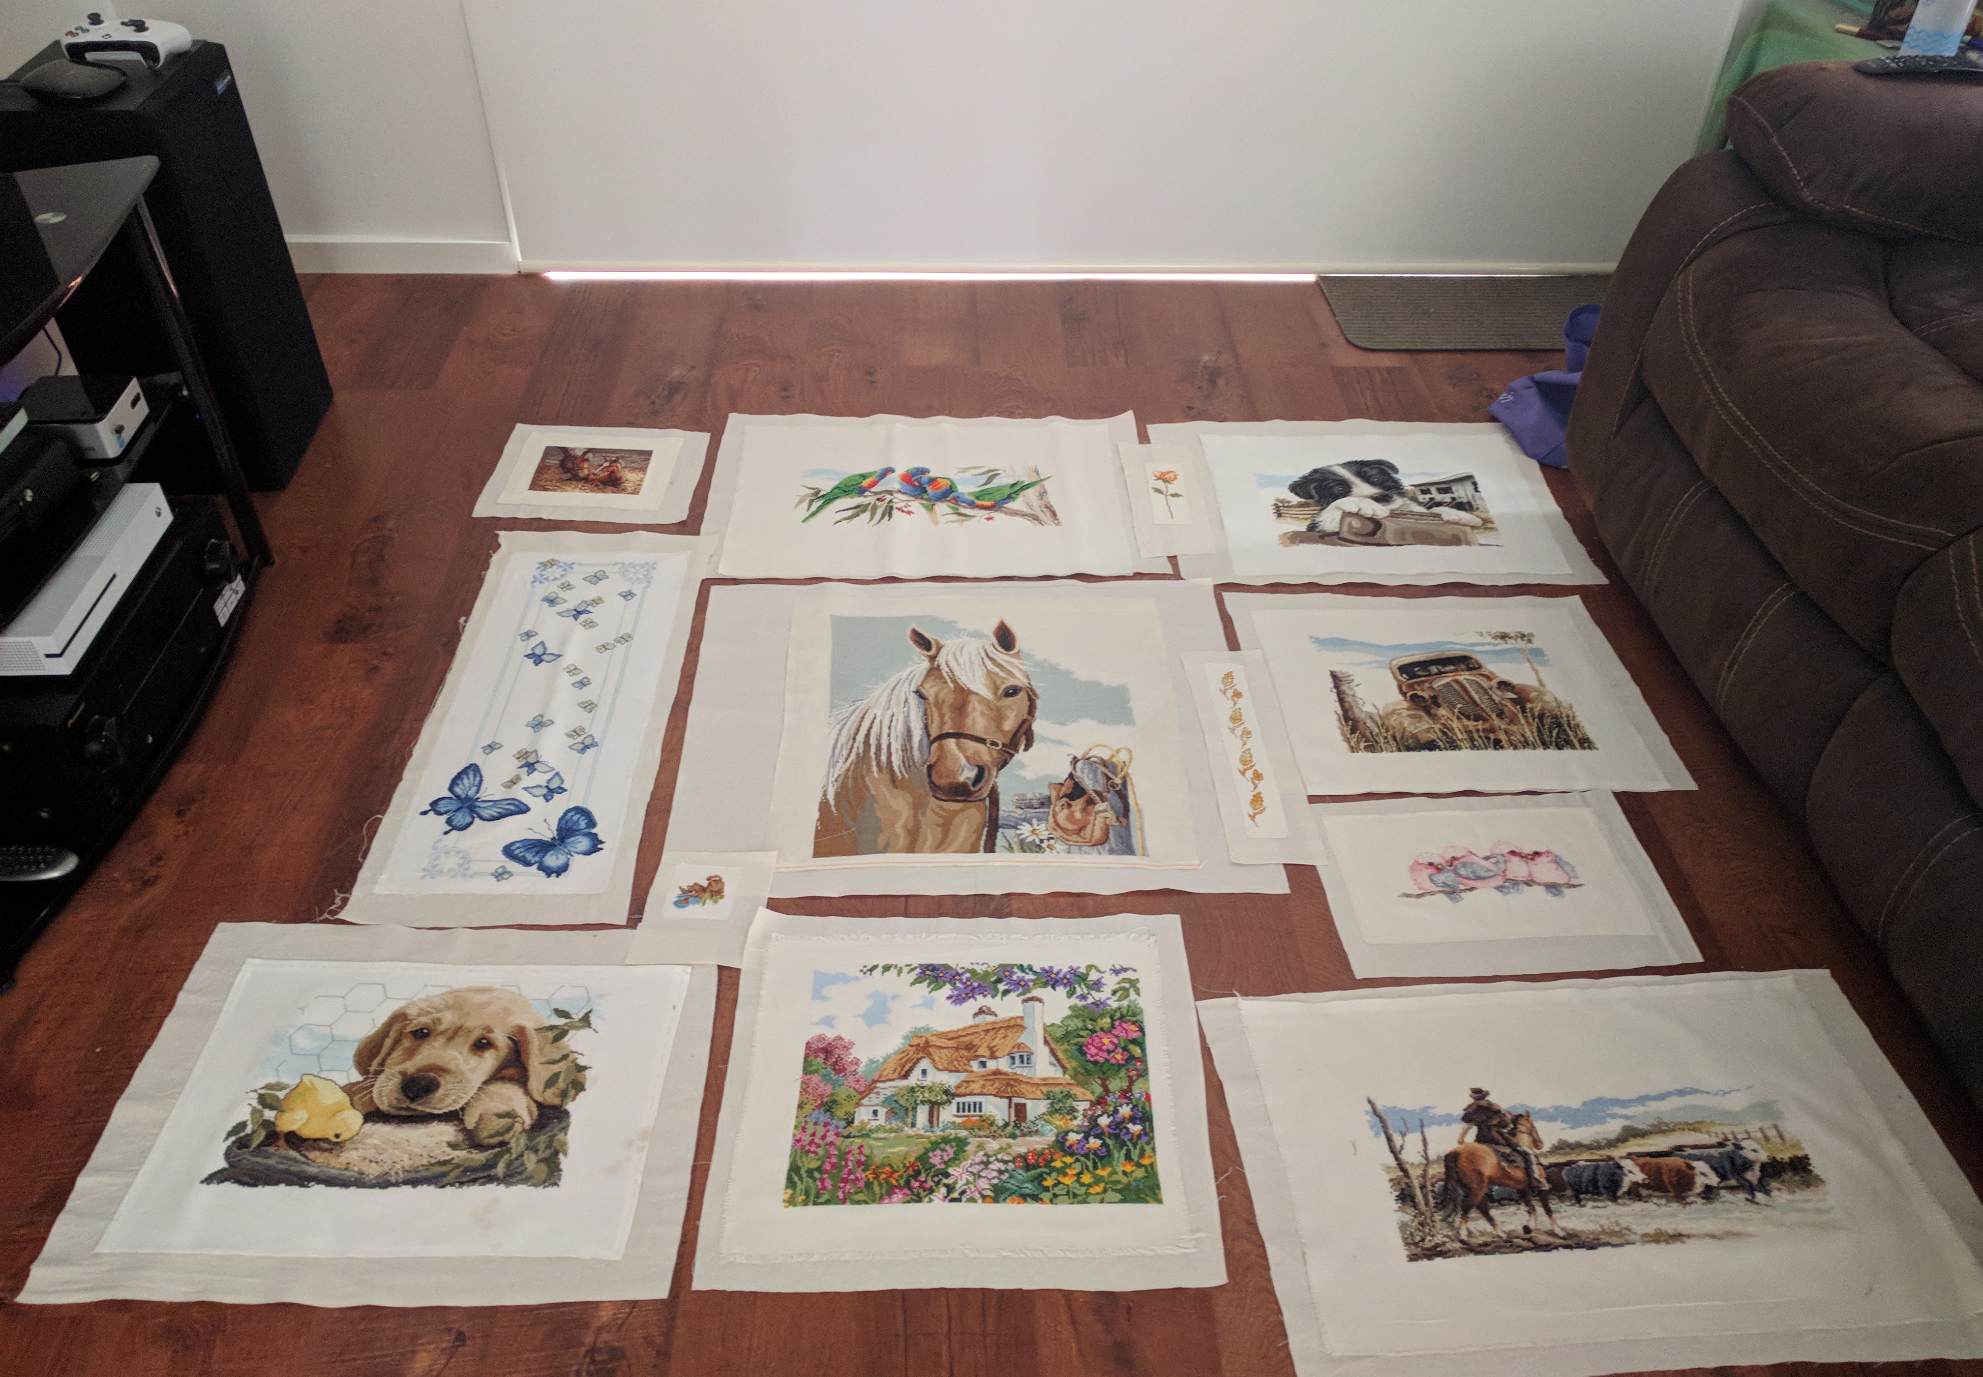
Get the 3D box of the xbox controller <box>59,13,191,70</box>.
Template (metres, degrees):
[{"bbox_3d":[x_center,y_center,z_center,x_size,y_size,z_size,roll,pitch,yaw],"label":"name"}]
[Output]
[{"bbox_3d":[-1.204,-0.898,2.054,0.153,0.061,0.102,-5,42,-8],"label":"xbox controller"}]

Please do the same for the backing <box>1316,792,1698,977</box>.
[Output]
[{"bbox_3d":[0.597,0.223,1.760,0.395,0.010,0.265,-2,41,-5],"label":"backing"}]

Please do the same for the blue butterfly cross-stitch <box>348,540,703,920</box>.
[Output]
[{"bbox_3d":[-0.571,0.011,1.946,0.323,0.010,0.746,1,41,-1],"label":"blue butterfly cross-stitch"}]

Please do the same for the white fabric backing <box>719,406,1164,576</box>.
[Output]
[{"bbox_3d":[-0.084,-0.319,2.345,0.683,0.010,0.457,-1,41,-4],"label":"white fabric backing"}]

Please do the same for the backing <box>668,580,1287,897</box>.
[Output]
[{"bbox_3d":[-0.028,0.040,1.938,0.728,0.010,0.597,0,41,-3],"label":"backing"}]

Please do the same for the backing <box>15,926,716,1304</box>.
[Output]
[{"bbox_3d":[-0.584,0.405,1.498,0.573,0.010,0.432,1,41,-2],"label":"backing"}]

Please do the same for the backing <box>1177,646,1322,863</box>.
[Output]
[{"bbox_3d":[0.331,0.075,1.915,0.114,0.010,0.393,-1,41,-4],"label":"backing"}]

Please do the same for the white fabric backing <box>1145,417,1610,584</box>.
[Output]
[{"bbox_3d":[0.586,-0.307,2.363,0.628,0.010,0.455,-1,41,-3],"label":"white fabric backing"}]

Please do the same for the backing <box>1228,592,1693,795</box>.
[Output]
[{"bbox_3d":[0.629,-0.008,2.024,0.509,0.010,0.415,-1,41,-4],"label":"backing"}]

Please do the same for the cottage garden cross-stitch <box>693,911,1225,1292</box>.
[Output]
[{"bbox_3d":[-0.027,0.399,1.530,0.488,0.010,0.448,1,41,-1],"label":"cottage garden cross-stitch"}]

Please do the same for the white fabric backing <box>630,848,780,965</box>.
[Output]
[{"bbox_3d":[-0.329,0.244,1.692,0.134,0.010,0.172,4,41,2],"label":"white fabric backing"}]

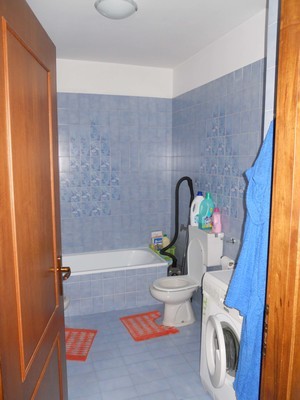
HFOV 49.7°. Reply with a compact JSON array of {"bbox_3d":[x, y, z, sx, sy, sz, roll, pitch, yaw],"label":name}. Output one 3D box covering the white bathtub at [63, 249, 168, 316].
[{"bbox_3d":[-0.677,0.908,3.596,1.600,0.445,0.692,-2,8,-19],"label":"white bathtub"}]

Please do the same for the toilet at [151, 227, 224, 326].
[{"bbox_3d":[0.312,0.742,3.127,0.652,0.898,0.390,-2,8,-19],"label":"toilet"}]

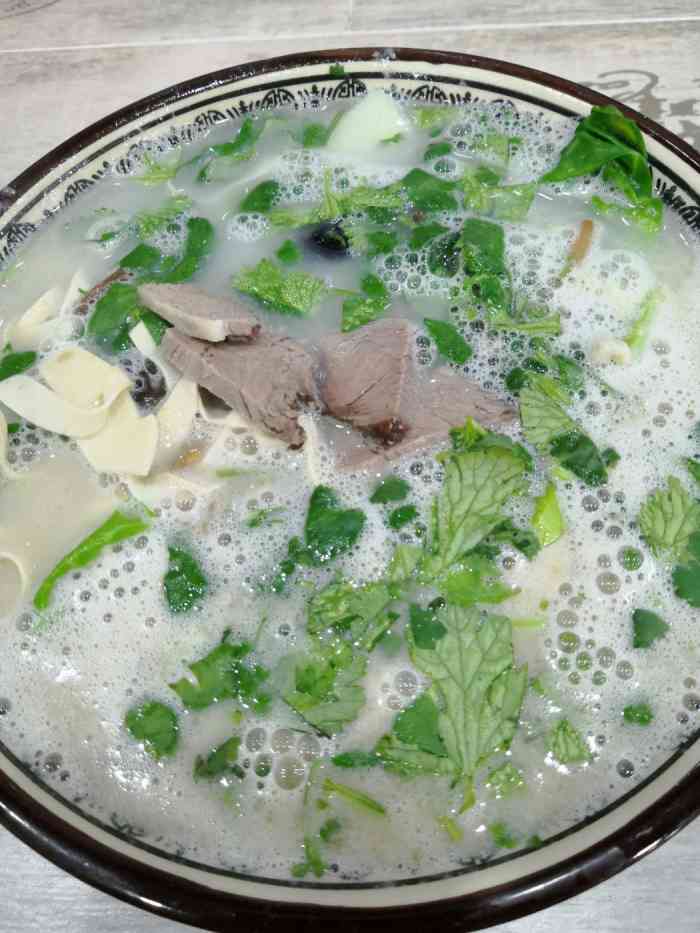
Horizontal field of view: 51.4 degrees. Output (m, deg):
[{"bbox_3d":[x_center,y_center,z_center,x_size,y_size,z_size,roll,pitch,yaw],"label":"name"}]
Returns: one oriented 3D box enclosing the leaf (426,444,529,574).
[{"bbox_3d":[0.032,0.010,0.178,0.022,0.008,0.035,6,66,7],"label":"leaf"}]

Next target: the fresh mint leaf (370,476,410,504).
[{"bbox_3d":[0.010,0.006,0.177,0.009,0.004,0.008,13,66,10],"label":"fresh mint leaf"}]

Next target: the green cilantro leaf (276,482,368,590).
[{"bbox_3d":[-0.007,0.019,0.172,0.015,0.006,0.028,23,68,14],"label":"green cilantro leaf"}]

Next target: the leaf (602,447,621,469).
[{"bbox_3d":[0.067,-0.002,0.186,0.004,0.003,0.005,37,73,19],"label":"leaf"}]

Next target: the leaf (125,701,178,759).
[{"bbox_3d":[-0.044,0.060,0.167,0.014,0.004,0.009,28,70,16],"label":"leaf"}]

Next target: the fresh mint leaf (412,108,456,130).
[{"bbox_3d":[0.027,-0.111,0.231,0.014,0.004,0.010,0,65,4],"label":"fresh mint leaf"}]

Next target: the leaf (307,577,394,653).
[{"bbox_3d":[0.000,0.035,0.169,0.021,0.008,0.017,-1,65,4],"label":"leaf"}]

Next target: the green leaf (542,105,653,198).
[{"bbox_3d":[0.074,-0.094,0.212,0.031,0.014,0.024,11,66,10],"label":"green leaf"}]

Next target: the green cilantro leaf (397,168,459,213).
[{"bbox_3d":[0.024,-0.083,0.218,0.018,0.005,0.016,2,65,5],"label":"green cilantro leaf"}]

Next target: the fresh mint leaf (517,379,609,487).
[{"bbox_3d":[0.054,-0.008,0.191,0.013,0.006,0.034,-22,65,-6],"label":"fresh mint leaf"}]

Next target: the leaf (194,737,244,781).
[{"bbox_3d":[-0.029,0.066,0.163,0.011,0.004,0.008,-11,65,0],"label":"leaf"}]

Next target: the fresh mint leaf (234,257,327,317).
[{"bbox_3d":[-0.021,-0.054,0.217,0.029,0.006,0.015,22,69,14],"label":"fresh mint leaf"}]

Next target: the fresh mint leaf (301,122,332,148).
[{"bbox_3d":[-0.011,-0.110,0.243,0.010,0.004,0.011,-4,65,3],"label":"fresh mint leaf"}]

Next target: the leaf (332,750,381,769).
[{"bbox_3d":[0.002,0.065,0.160,0.011,0.004,0.003,1,65,5],"label":"leaf"}]

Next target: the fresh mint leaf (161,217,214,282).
[{"bbox_3d":[-0.047,-0.064,0.214,0.010,0.005,0.025,12,66,10],"label":"fresh mint leaf"}]

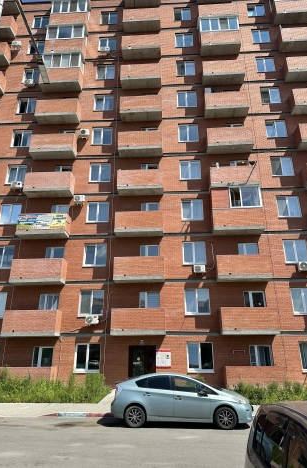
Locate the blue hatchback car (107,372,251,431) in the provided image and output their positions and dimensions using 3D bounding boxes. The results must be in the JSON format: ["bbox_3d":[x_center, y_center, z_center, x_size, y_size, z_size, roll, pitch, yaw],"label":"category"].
[{"bbox_3d":[0.941,5.387,10.687,4.470,1.490,1.745,-2,-21,6],"label":"blue hatchback car"}]

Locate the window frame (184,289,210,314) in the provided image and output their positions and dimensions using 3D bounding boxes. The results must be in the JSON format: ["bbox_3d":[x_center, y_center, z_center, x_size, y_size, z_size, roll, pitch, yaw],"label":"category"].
[{"bbox_3d":[2.491,3.909,18.503,1.390,1.453,0.140,-1,-20,3],"label":"window frame"}]

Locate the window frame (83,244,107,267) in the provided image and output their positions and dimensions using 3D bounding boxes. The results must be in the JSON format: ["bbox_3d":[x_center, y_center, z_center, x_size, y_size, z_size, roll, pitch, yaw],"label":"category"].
[{"bbox_3d":[-3.436,1.277,19.331,1.370,1.400,0.160,-1,-20,3],"label":"window frame"}]

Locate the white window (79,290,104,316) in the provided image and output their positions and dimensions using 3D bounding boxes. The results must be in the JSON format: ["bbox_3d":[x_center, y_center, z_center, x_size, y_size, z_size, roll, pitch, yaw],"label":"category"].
[{"bbox_3d":[-3.577,4.047,18.809,1.390,1.453,0.140,-1,-20,3],"label":"white window"}]

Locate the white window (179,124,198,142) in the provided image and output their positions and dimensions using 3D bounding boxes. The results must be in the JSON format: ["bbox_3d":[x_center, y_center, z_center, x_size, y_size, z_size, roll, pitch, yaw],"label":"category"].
[{"bbox_3d":[2.487,-7.140,22.877,1.443,1.468,0.118,-1,-20,3],"label":"white window"}]

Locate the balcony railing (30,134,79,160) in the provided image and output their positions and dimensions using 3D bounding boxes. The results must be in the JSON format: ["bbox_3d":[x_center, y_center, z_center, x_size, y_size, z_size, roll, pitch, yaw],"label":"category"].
[{"bbox_3d":[-6.595,-5.821,21.613,2.924,1.302,0.888,-1,-20,3],"label":"balcony railing"}]

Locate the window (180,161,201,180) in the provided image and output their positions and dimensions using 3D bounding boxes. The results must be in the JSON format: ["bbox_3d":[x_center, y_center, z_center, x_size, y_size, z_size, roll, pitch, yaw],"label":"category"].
[{"bbox_3d":[2.494,-4.252,21.679,1.367,1.424,0.150,-1,-20,3],"label":"window"}]

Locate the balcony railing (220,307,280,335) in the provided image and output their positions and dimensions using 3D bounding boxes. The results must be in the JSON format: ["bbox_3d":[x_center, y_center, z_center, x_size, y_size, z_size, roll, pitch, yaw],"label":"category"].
[{"bbox_3d":[5.278,4.798,17.789,2.960,1.391,0.947,-1,-20,3],"label":"balcony railing"}]

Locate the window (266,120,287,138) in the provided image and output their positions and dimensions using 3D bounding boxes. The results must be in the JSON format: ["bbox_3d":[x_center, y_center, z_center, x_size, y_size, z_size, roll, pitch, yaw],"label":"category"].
[{"bbox_3d":[8.556,-7.276,22.576,1.443,1.468,0.118,-1,-20,3],"label":"window"}]

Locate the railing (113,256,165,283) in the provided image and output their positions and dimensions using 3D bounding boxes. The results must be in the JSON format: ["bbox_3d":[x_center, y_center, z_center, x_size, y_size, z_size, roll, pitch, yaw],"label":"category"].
[{"bbox_3d":[-0.792,2.167,19.109,2.951,1.383,0.970,-1,-20,3],"label":"railing"}]

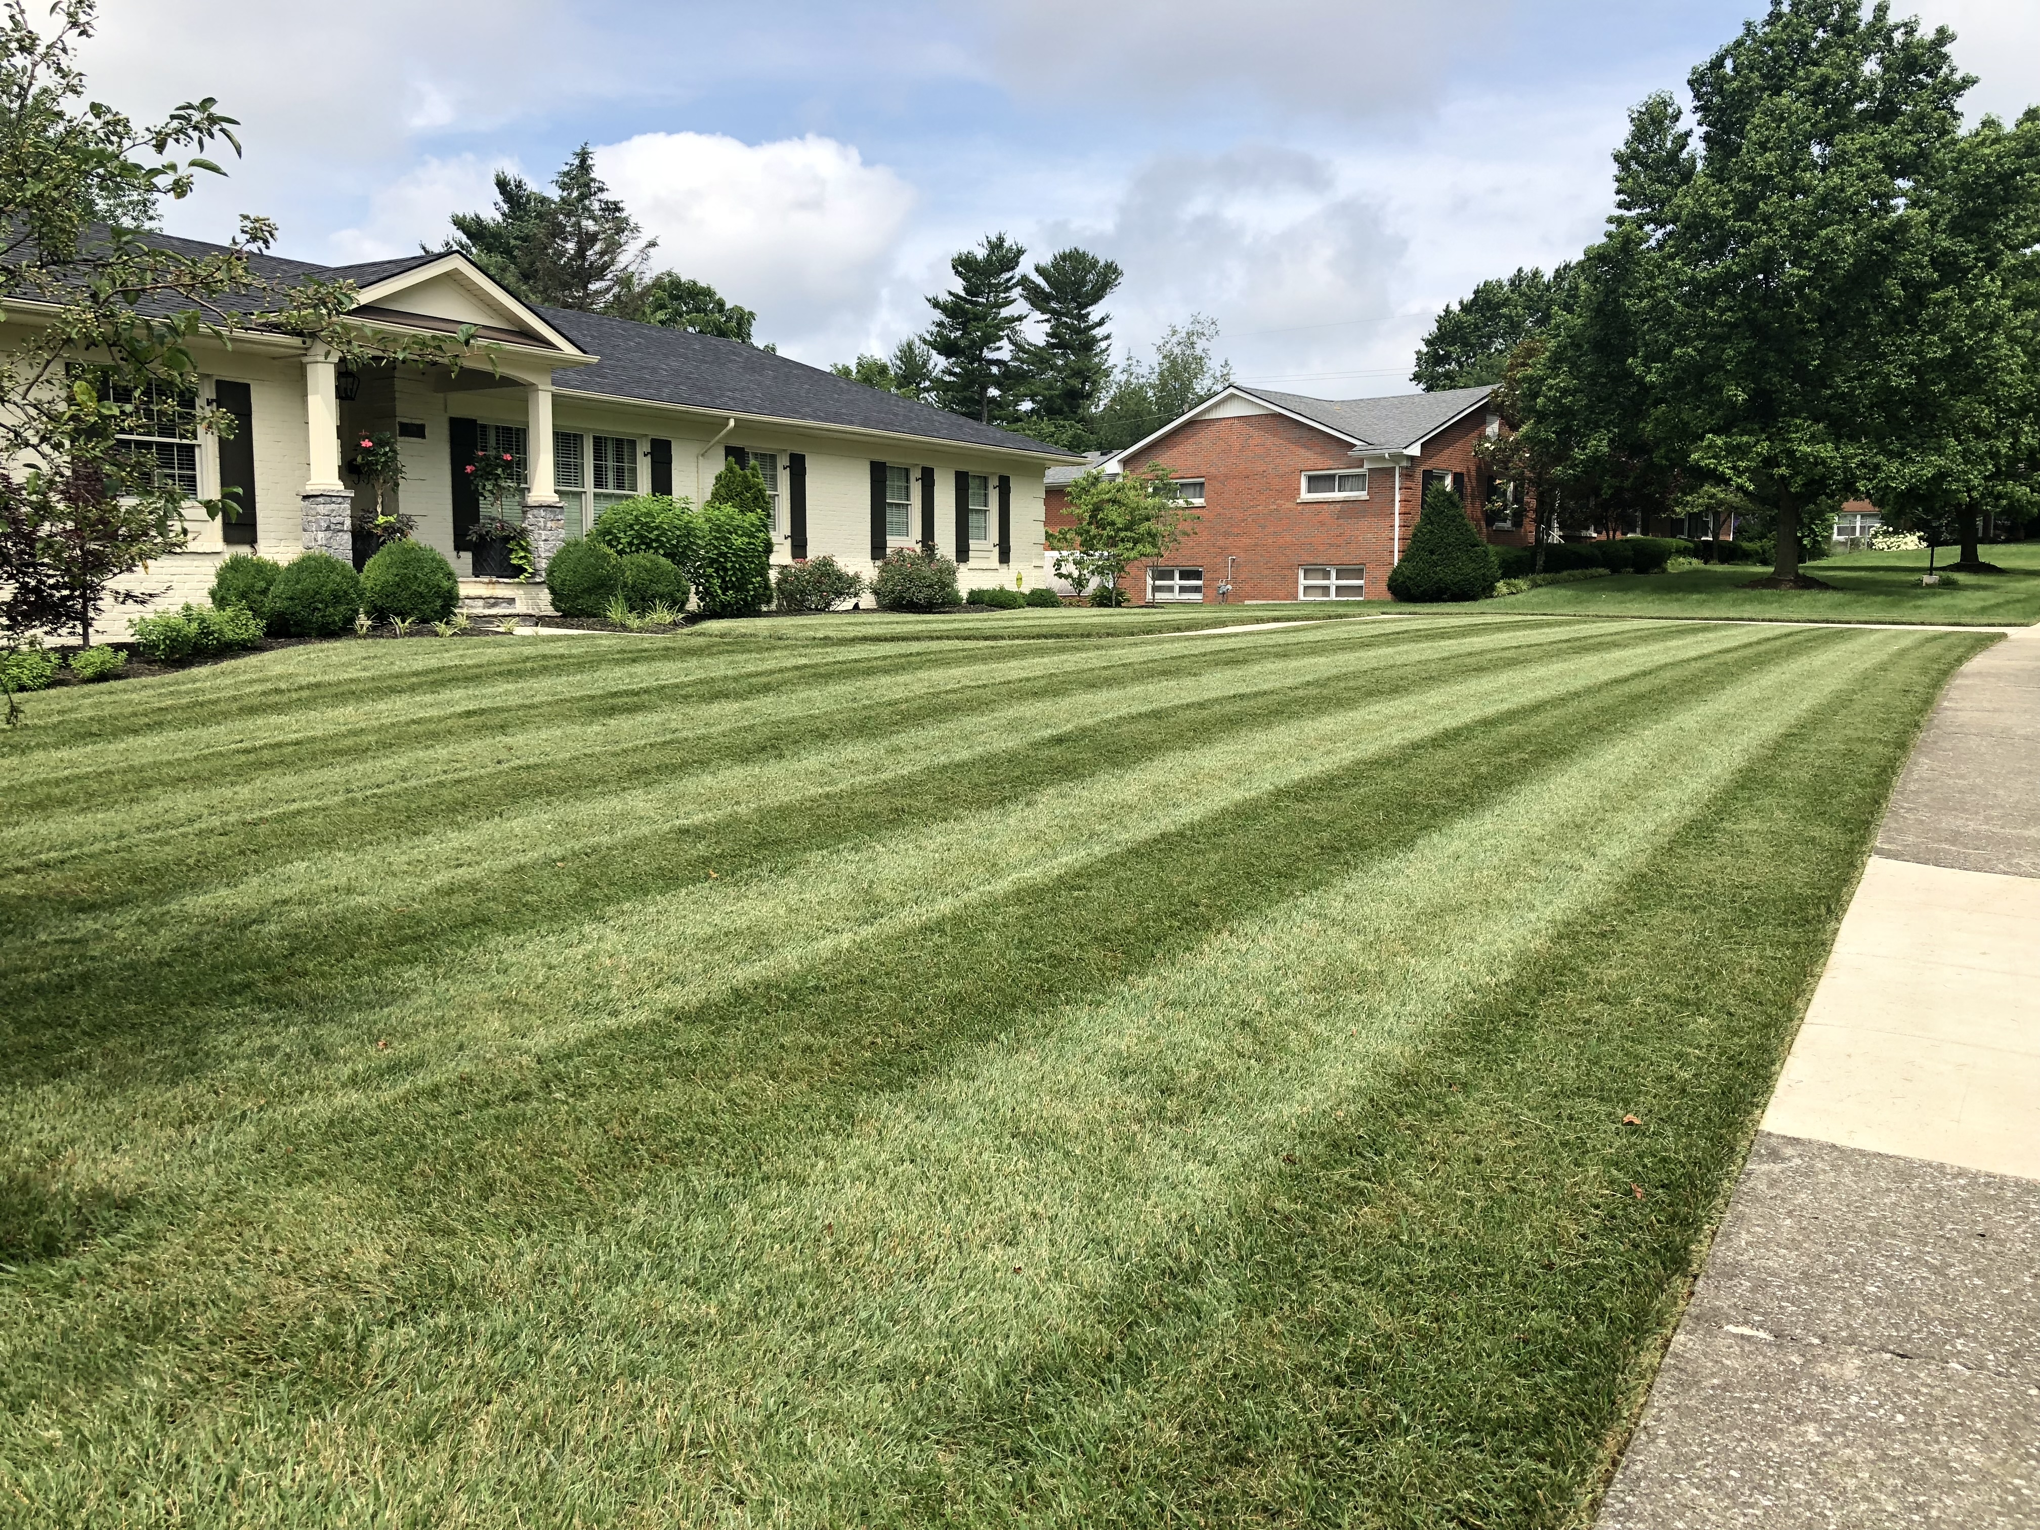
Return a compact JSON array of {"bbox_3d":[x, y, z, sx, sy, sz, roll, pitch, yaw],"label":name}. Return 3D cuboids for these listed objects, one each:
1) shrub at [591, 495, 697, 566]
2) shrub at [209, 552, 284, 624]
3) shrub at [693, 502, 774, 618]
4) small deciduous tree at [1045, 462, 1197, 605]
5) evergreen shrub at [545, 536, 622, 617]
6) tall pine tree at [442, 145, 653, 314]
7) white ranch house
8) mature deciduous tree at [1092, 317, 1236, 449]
[{"bbox_3d":[-4.355,-2.399,19.151,1.250,1.455,1.200,0,6,0],"label":"shrub"},{"bbox_3d":[-7.283,-1.660,15.634,0.800,0.706,0.800,4,7,35],"label":"shrub"},{"bbox_3d":[-3.384,-2.427,19.551,0.950,1.380,0.950,0,6,0],"label":"shrub"},{"bbox_3d":[1.878,-4.275,30.717,2.850,2.714,2.800,0,6,0],"label":"small deciduous tree"},{"bbox_3d":[-4.655,-2.003,17.642,0.860,0.876,0.860,4,7,35],"label":"evergreen shrub"},{"bbox_3d":[-13.140,-10.733,46.631,6.300,13.116,6.300,4,7,35],"label":"tall pine tree"},{"bbox_3d":[-7.573,-4.379,23.070,11.200,4.950,21.750,4,7,35],"label":"white ranch house"},{"bbox_3d":[6.501,-13.466,74.644,6.600,13.368,6.600,4,7,35],"label":"mature deciduous tree"}]

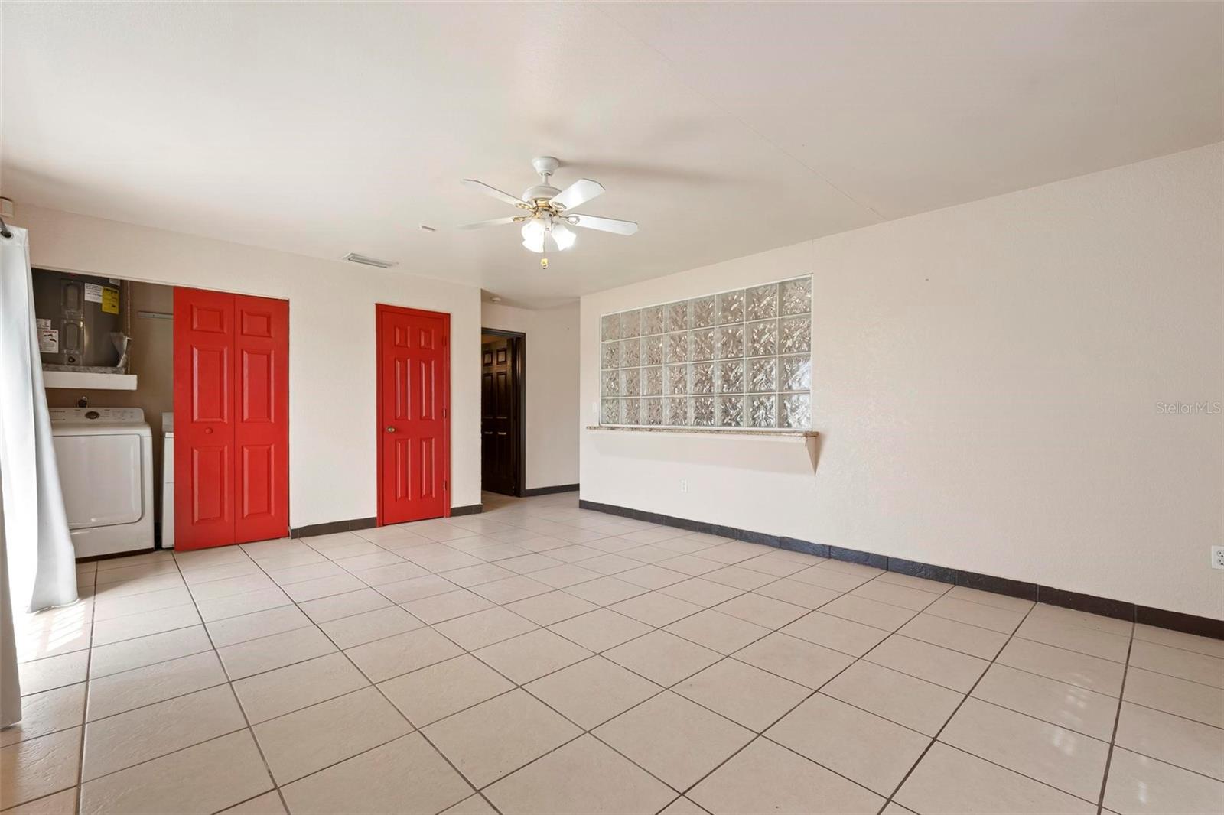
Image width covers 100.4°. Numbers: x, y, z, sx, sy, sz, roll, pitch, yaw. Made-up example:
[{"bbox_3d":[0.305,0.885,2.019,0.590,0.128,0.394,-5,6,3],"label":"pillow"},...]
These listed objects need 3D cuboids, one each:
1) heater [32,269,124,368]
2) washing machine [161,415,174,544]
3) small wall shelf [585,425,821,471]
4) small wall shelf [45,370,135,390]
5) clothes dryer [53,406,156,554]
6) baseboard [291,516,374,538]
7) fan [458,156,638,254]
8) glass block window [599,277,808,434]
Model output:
[{"bbox_3d":[-4.273,-0.713,4.037,0.560,0.760,0.560,1,-1,-43],"label":"heater"},{"bbox_3d":[-3.473,0.590,4.457,0.685,1.070,0.660,1,-1,-43],"label":"washing machine"},{"bbox_3d":[0.636,0.344,4.687,0.220,0.320,2.450,1,-1,-44],"label":"small wall shelf"},{"bbox_3d":[-4.260,-0.208,4.045,0.720,0.117,0.600,1,-1,-43],"label":"small wall shelf"},{"bbox_3d":[-4.037,0.562,3.966,0.700,1.110,0.720,1,-1,-43],"label":"clothes dryer"},{"bbox_3d":[-2.489,1.086,4.594,0.690,0.090,0.015,1,-1,-43],"label":"baseboard"},{"bbox_3d":[-0.368,-1.071,2.757,1.050,0.500,1.050,0,-1,36],"label":"fan"},{"bbox_3d":[0.742,-0.414,4.812,0.100,1.210,2.390,1,-1,-44],"label":"glass block window"}]

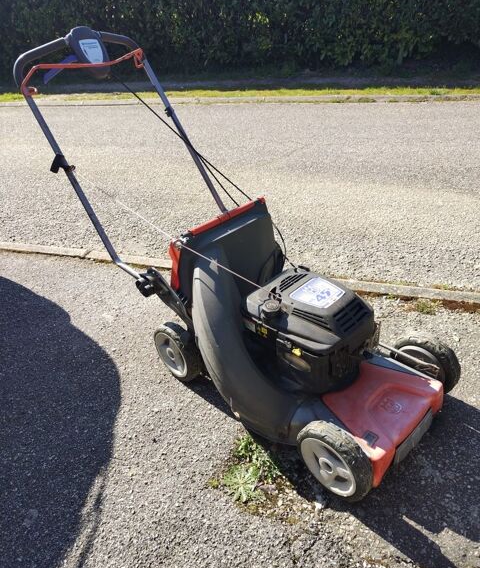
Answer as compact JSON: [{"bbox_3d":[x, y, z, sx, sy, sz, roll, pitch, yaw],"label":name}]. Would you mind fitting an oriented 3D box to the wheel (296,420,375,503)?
[{"bbox_3d":[0.238,0.448,1.221,0.053,0.208,0.208,-30,39,-34],"label":"wheel"}]

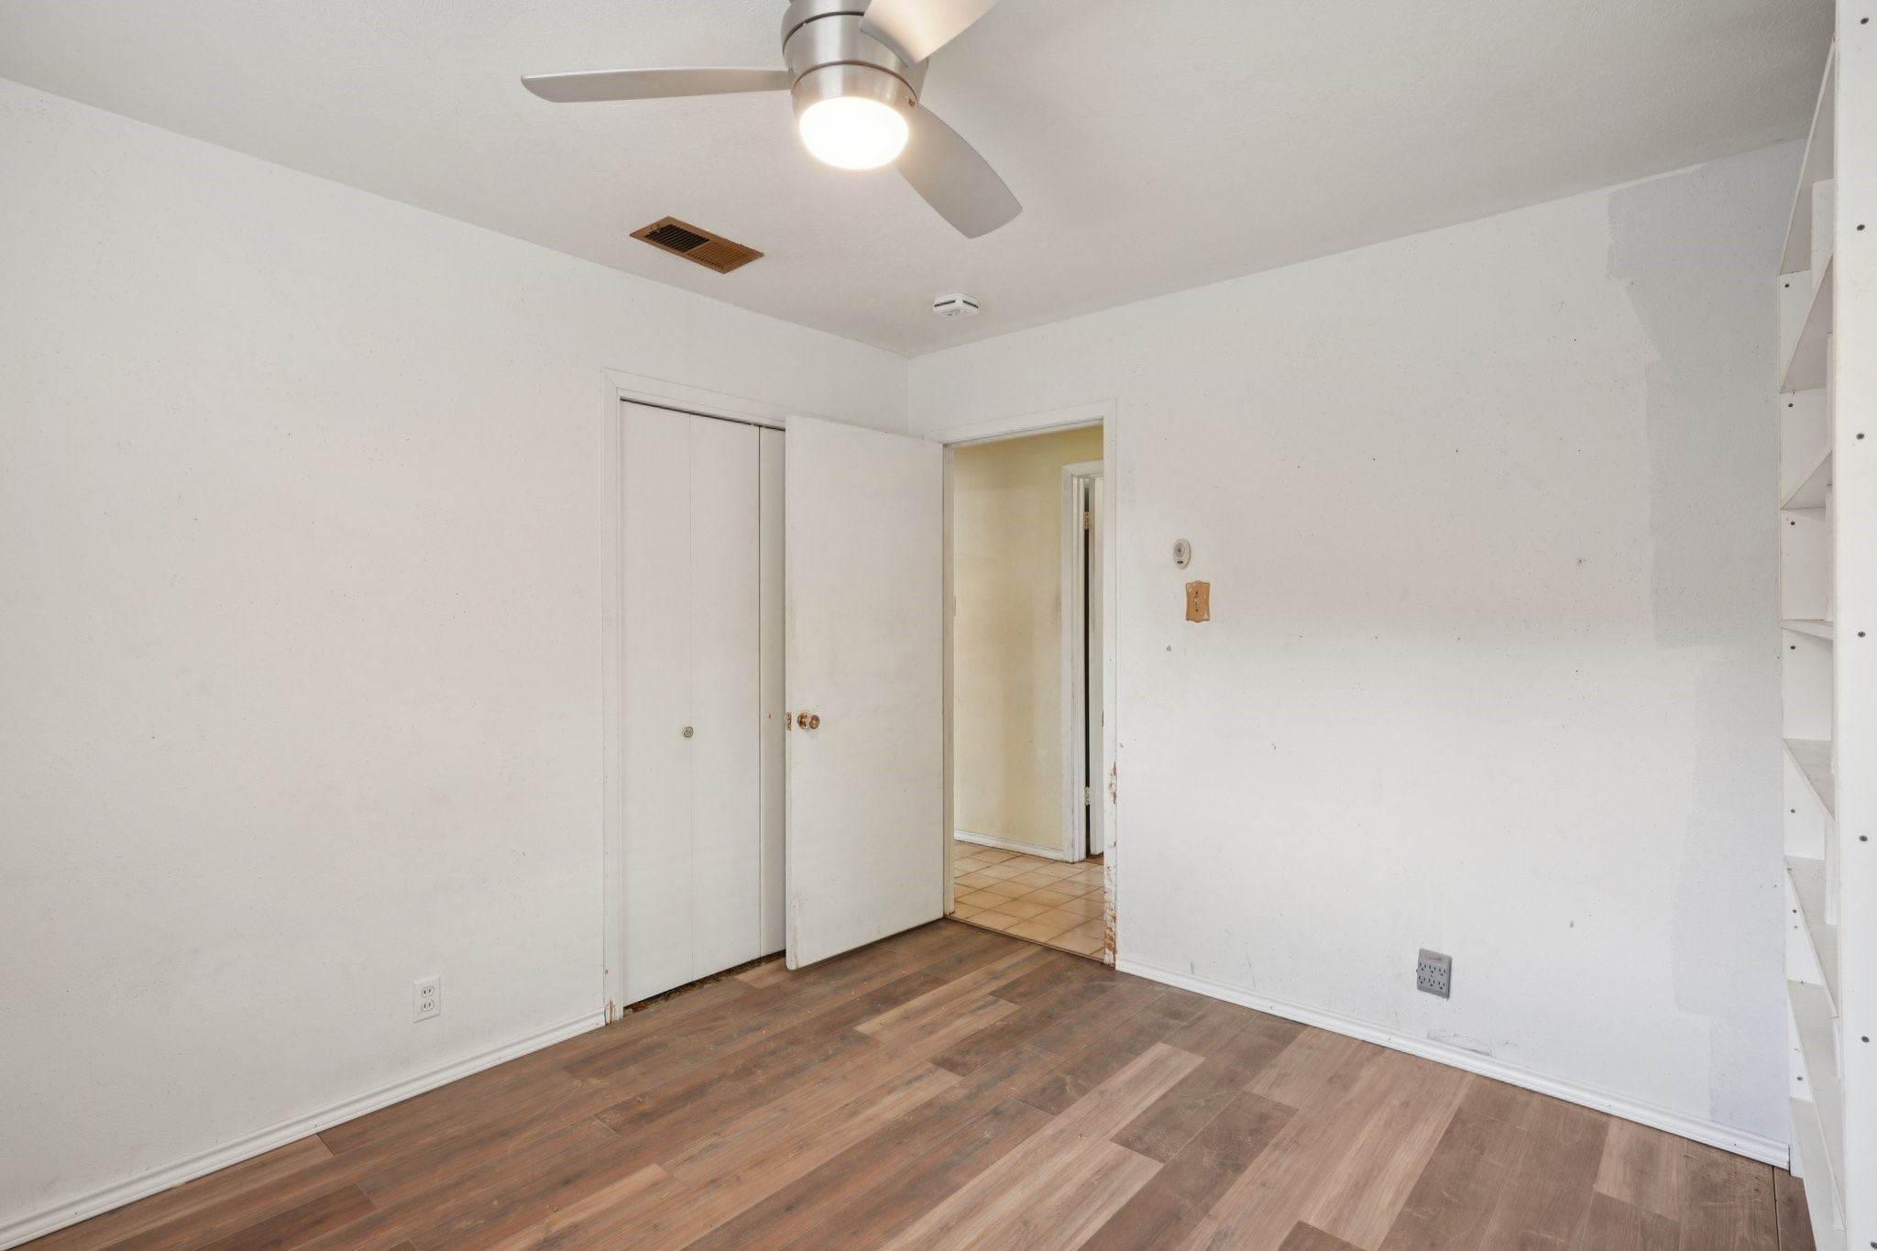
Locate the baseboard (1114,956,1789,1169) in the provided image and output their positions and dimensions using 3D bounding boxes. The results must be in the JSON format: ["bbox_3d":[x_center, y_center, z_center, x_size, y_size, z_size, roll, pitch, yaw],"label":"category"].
[{"bbox_3d":[1.348,1.258,2.708,1.806,0.065,0.013,1,1,41],"label":"baseboard"}]

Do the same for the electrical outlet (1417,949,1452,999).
[{"bbox_3d":[1.456,1.022,2.598,0.080,0.118,0.030,1,1,41],"label":"electrical outlet"}]

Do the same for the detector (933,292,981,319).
[{"bbox_3d":[0.066,-1.139,3.169,0.132,0.041,0.132,1,1,41],"label":"detector"}]

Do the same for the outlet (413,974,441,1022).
[{"bbox_3d":[-1.421,1.040,2.463,0.007,0.114,0.070,1,1,41],"label":"outlet"}]

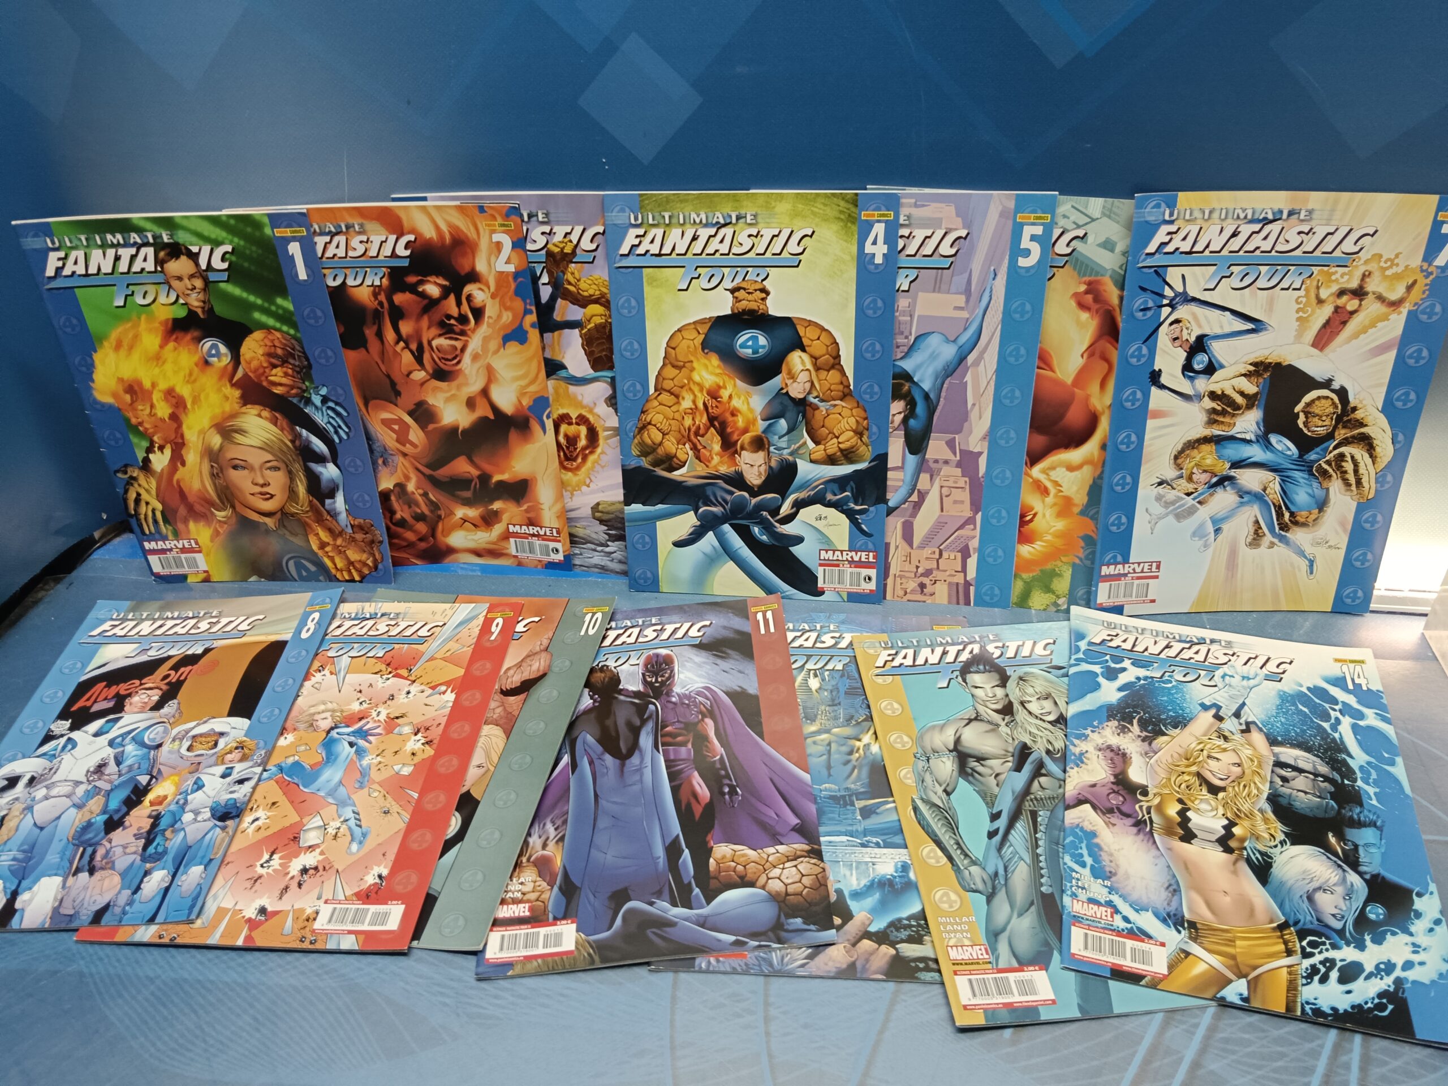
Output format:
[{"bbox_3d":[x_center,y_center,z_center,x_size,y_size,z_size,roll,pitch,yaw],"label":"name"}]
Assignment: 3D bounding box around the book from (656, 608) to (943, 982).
[{"bbox_3d":[0.061,0.124,0.606,0.170,0.005,0.260,0,36,6],"label":"book"}]

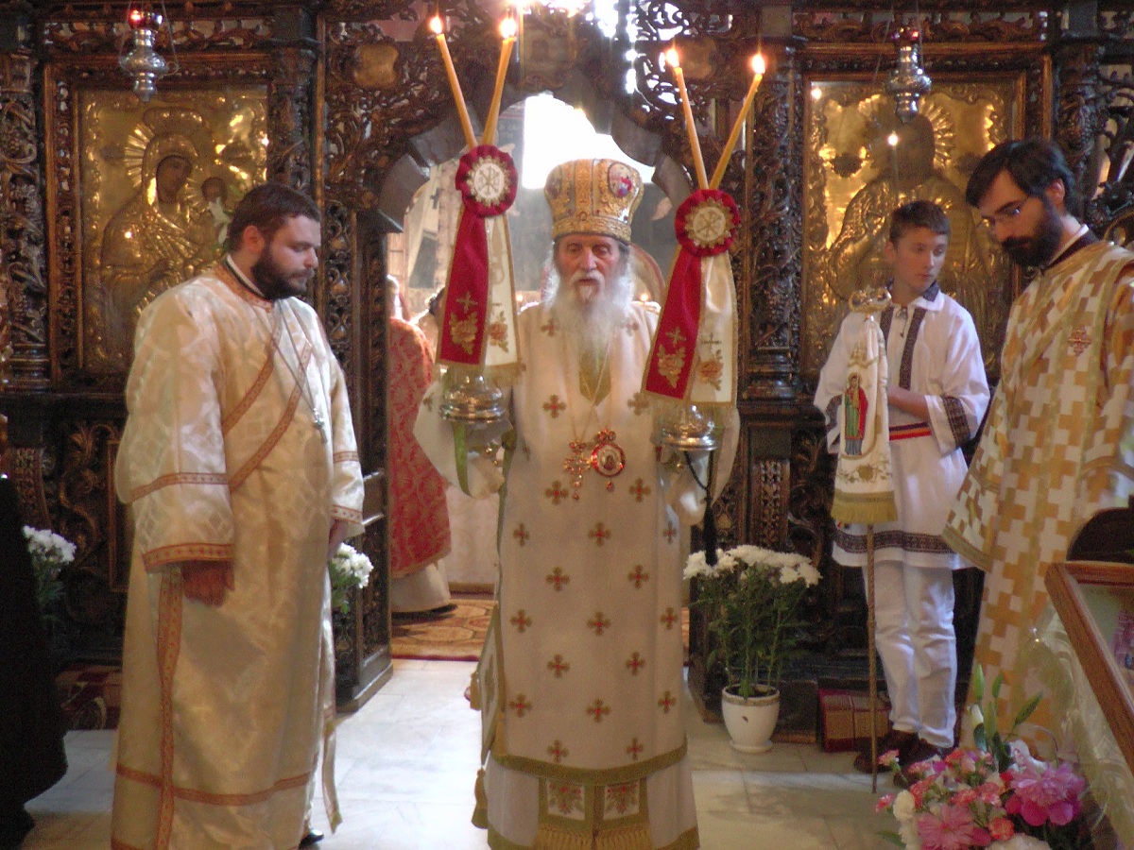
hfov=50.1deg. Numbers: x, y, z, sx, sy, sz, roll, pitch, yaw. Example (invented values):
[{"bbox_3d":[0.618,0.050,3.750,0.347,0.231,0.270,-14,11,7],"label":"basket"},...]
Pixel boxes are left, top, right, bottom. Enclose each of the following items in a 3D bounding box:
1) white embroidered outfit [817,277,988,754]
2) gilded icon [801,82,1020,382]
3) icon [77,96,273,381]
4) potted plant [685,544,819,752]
[{"bbox_3d":[1.029,0.277,3.692,0.510,1.410,0.350,2,4,24],"label":"white embroidered outfit"},{"bbox_3d":[1.158,-0.653,4.090,0.710,1.010,0.060,0,3,5],"label":"gilded icon"},{"bbox_3d":[-1.395,-0.690,4.333,0.710,1.010,0.060,0,3,5],"label":"icon"},{"bbox_3d":[0.574,0.707,3.769,0.400,0.610,0.370,0,3,5],"label":"potted plant"}]

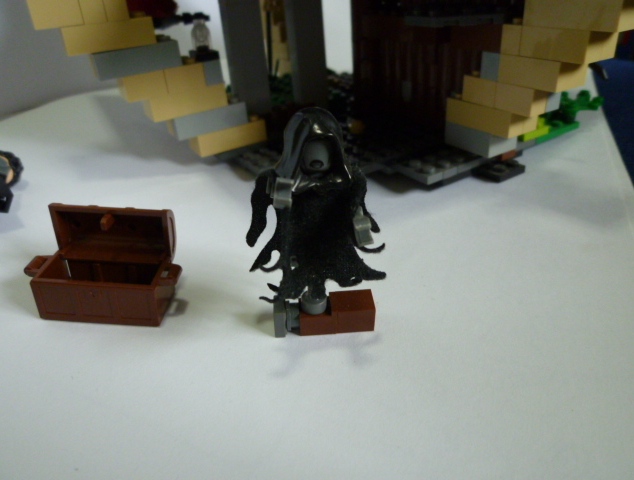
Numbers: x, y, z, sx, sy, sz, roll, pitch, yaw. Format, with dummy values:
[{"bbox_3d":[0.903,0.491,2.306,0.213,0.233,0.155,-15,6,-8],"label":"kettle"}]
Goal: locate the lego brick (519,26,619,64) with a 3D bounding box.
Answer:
[{"bbox_3d":[0.081,-0.064,0.149,0.016,0.010,0.024,-20,33,-23],"label":"lego brick"}]

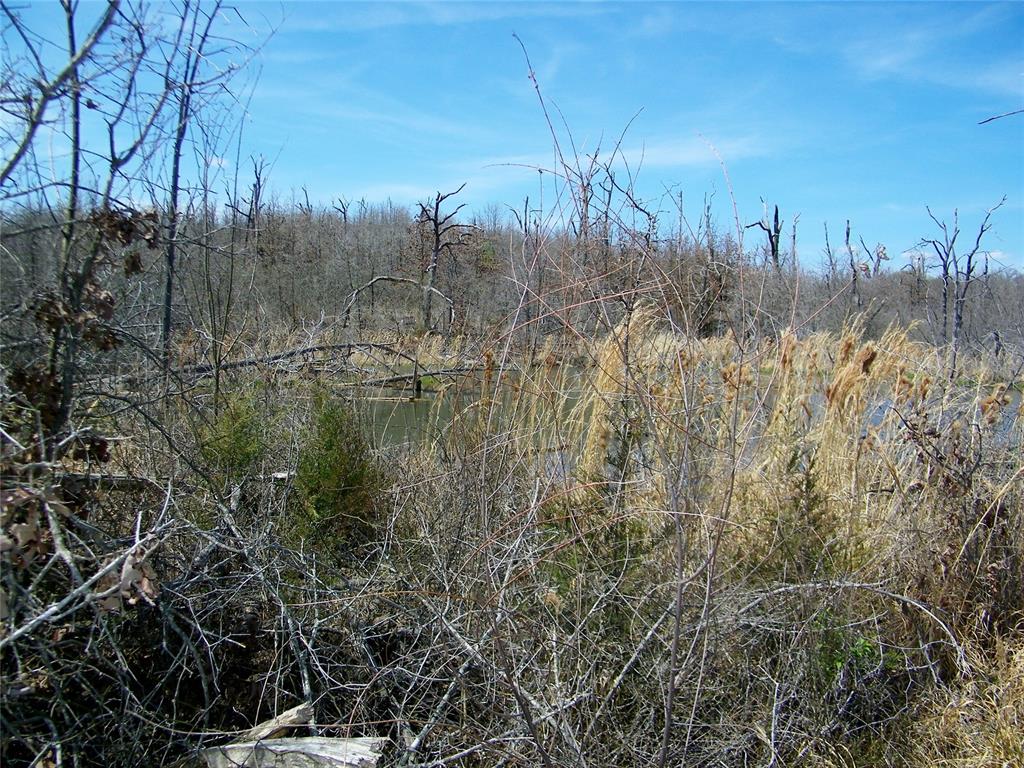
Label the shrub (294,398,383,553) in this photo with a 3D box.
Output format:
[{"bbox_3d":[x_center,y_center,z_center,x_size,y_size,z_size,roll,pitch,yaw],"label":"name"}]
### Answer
[{"bbox_3d":[-1.508,0.787,7.200,0.750,1.320,0.740,0,3,0],"label":"shrub"}]

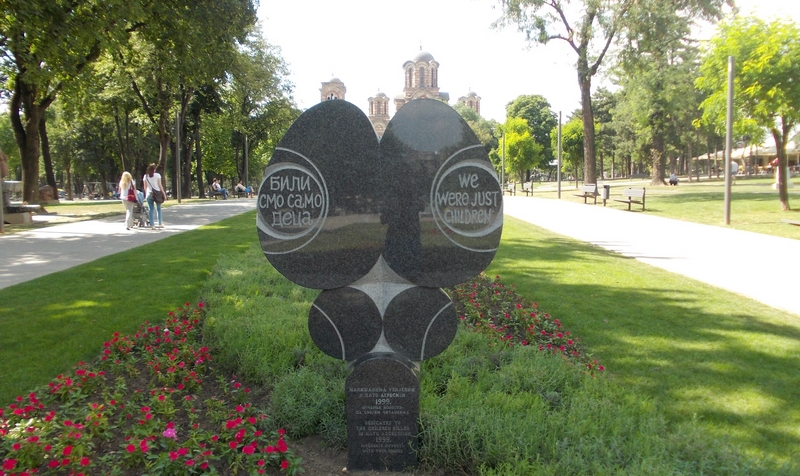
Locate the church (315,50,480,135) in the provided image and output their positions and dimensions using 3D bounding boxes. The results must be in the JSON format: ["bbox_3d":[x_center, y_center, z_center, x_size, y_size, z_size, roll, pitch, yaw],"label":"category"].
[{"bbox_3d":[1.867,-40.243,228.361,62.000,54.000,42.000,0,4,-2],"label":"church"}]

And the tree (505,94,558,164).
[{"bbox_3d":[19.159,-14.607,95.000,7.800,12.900,7.800,0,4,-2],"label":"tree"}]

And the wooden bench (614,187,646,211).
[{"bbox_3d":[9.018,-1.548,25.574,0.580,0.860,1.850,0,4,-2],"label":"wooden bench"}]

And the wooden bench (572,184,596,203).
[{"bbox_3d":[8.473,-2.014,29.874,0.580,0.860,1.850,0,4,-2],"label":"wooden bench"}]

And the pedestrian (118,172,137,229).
[{"bbox_3d":[-7.193,-0.978,17.100,0.480,1.540,0.380,0,4,-2],"label":"pedestrian"}]

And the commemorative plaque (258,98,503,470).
[{"bbox_3d":[-0.108,0.245,3.565,1.310,2.010,0.280,0,4,0],"label":"commemorative plaque"}]

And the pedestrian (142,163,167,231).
[{"bbox_3d":[-6.463,-1.103,17.000,0.580,1.720,0.400,0,4,-2],"label":"pedestrian"}]

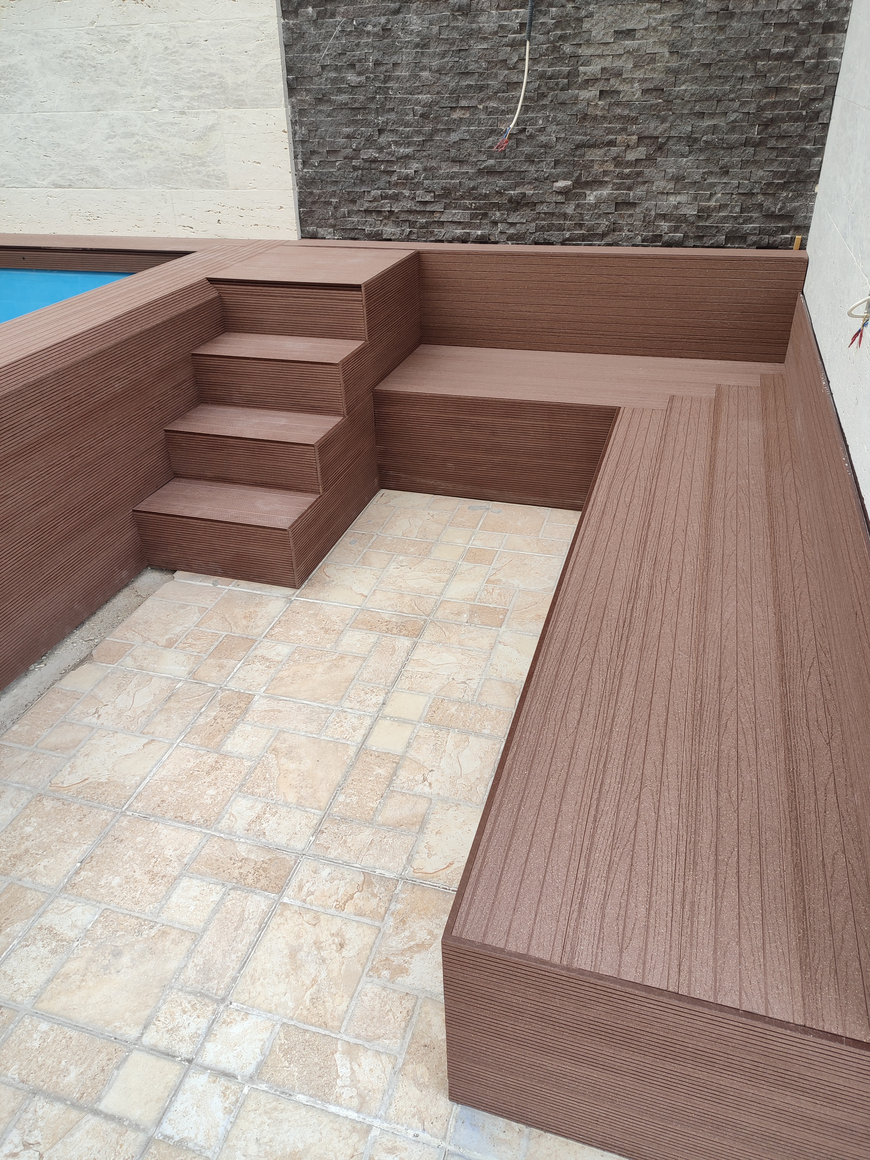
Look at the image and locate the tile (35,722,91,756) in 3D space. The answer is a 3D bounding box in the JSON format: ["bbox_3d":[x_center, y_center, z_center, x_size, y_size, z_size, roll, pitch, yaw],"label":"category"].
[{"bbox_3d":[-0.946,0.409,2.067,0.106,0.013,0.103,8,34,16],"label":"tile"}]

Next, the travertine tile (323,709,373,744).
[{"bbox_3d":[-0.220,0.379,2.055,0.096,0.014,0.104,7,34,16],"label":"travertine tile"}]

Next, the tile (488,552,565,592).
[{"bbox_3d":[0.299,-0.025,2.632,0.218,0.012,0.206,7,34,16],"label":"tile"}]

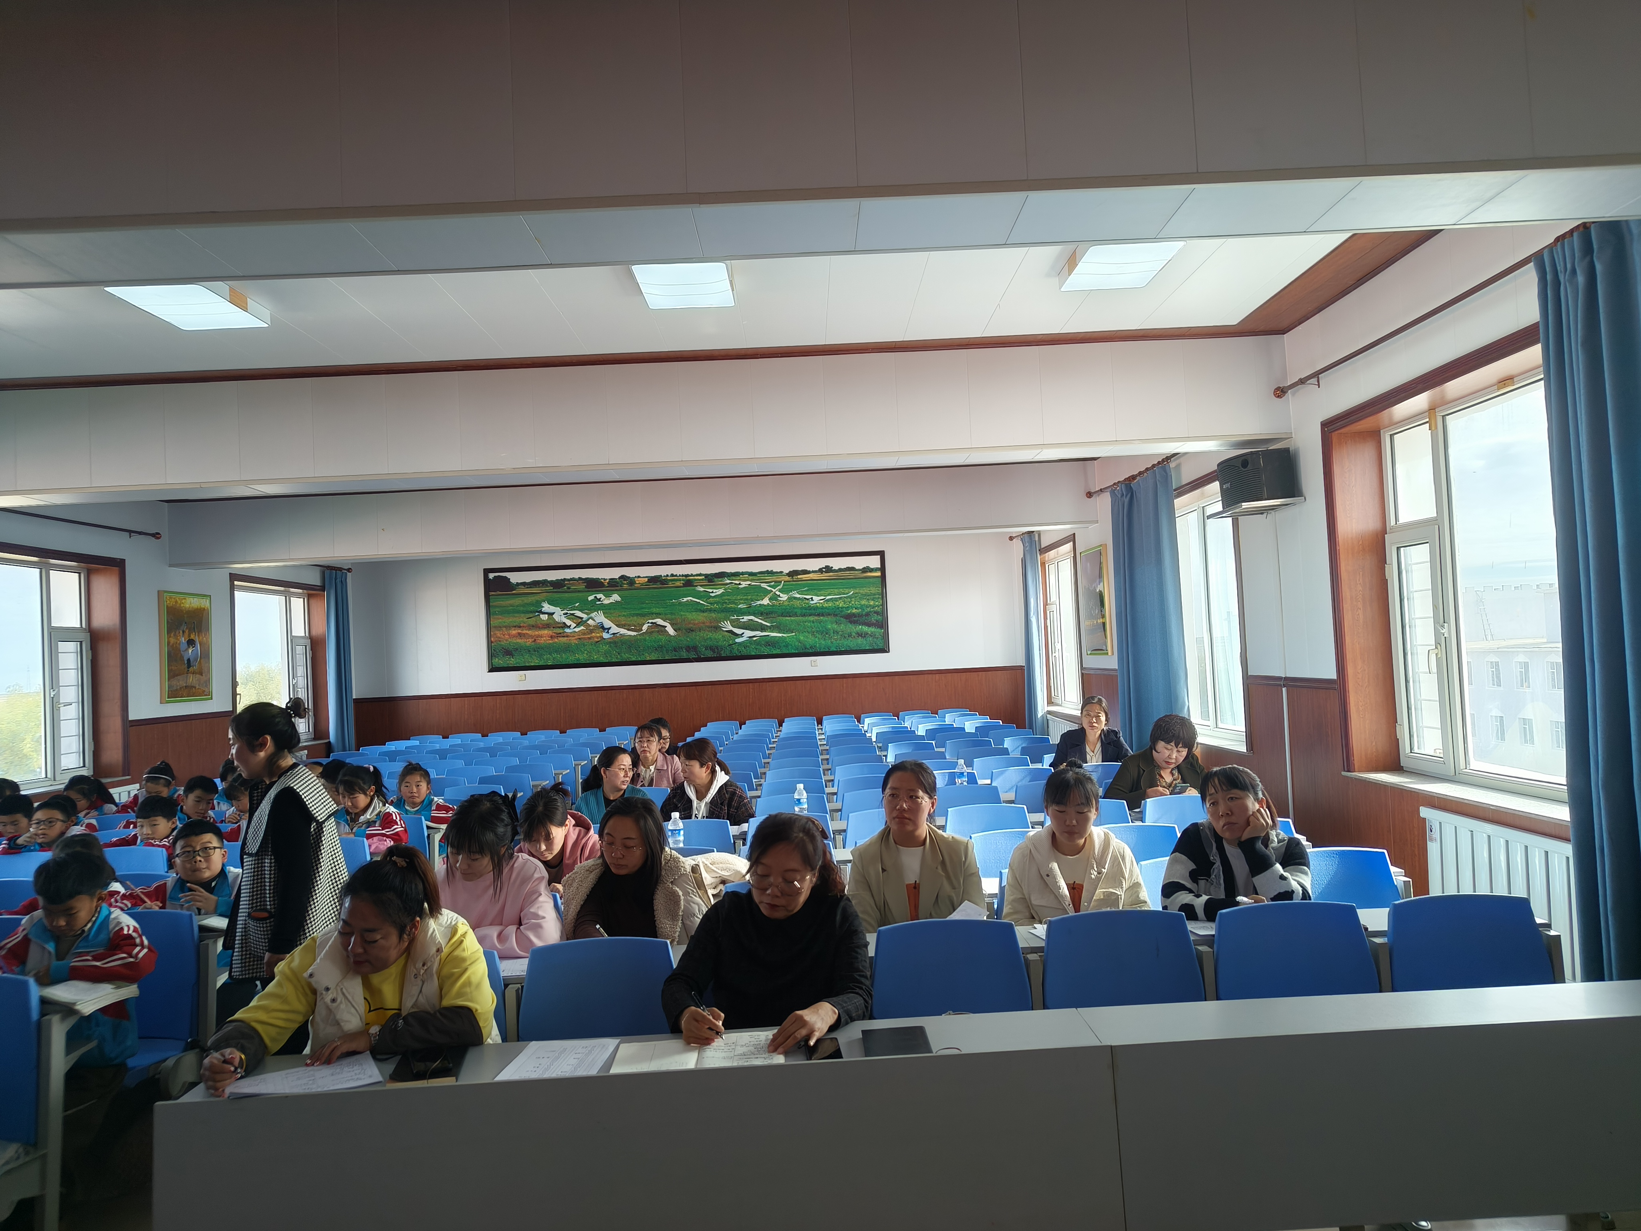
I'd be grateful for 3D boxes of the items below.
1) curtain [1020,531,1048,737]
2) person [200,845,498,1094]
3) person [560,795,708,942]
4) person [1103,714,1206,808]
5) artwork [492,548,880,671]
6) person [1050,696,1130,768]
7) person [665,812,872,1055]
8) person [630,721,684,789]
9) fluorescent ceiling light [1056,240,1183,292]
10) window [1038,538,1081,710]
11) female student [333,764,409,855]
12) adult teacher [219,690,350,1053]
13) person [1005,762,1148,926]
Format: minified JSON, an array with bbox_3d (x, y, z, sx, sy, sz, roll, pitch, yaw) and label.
[{"bbox_3d":[2.609,0.435,13.818,0.160,2.850,1.246,-3,-2,-1],"label":"curtain"},{"bbox_3d":[-1.086,1.165,2.792,0.660,1.197,0.719,-3,-2,11],"label":"person"},{"bbox_3d":[-0.621,1.222,3.880,0.520,1.220,0.780,-3,-2,-1],"label":"person"},{"bbox_3d":[1.911,1.175,6.418,0.560,1.230,0.750,-3,-2,-1],"label":"person"},{"bbox_3d":[-1.837,-0.059,15.709,5.530,1.420,0.050,-3,-2,-1],"label":"artwork"},{"bbox_3d":[1.841,1.164,7.592,0.537,1.244,0.750,-3,-2,1],"label":"person"},{"bbox_3d":[-0.122,1.144,3.011,0.540,1.270,0.750,-3,-2,7],"label":"person"},{"bbox_3d":[-1.152,1.376,7.970,0.470,1.241,0.660,-3,-2,-1],"label":"person"},{"bbox_3d":[1.315,-1.569,4.999,0.390,0.089,0.572,-3,-2,-1],"label":"fluorescent ceiling light"},{"bbox_3d":[2.928,0.146,13.820,0.200,2.000,2.420,-3,-2,-1],"label":"window"},{"bbox_3d":[-2.480,1.422,6.333,0.430,1.170,0.700,-4,-2,19],"label":"female student"},{"bbox_3d":[-1.669,1.044,3.568,0.380,1.549,0.460,-2,-2,-11],"label":"adult teacher"},{"bbox_3d":[0.834,1.087,3.636,0.470,1.226,0.750,-3,-2,-1],"label":"person"}]

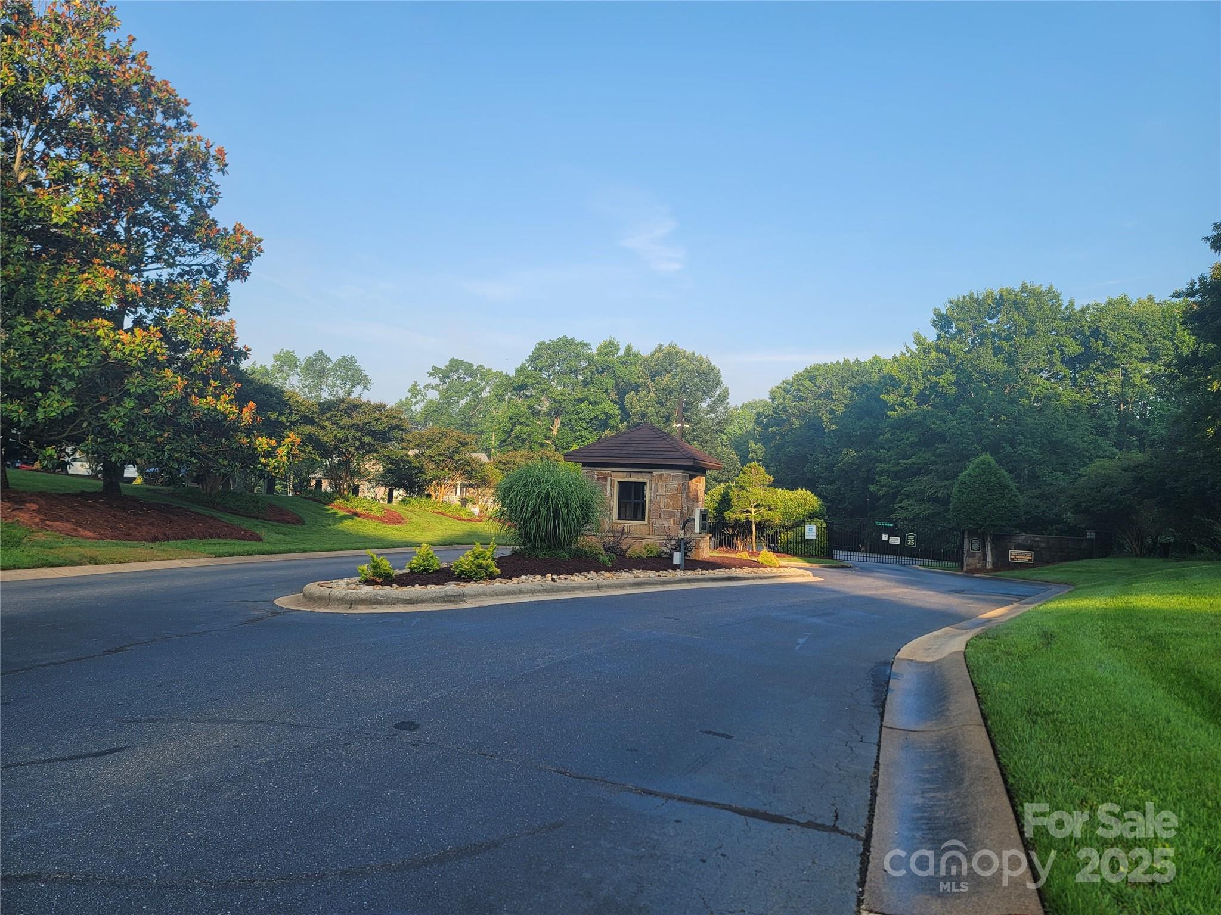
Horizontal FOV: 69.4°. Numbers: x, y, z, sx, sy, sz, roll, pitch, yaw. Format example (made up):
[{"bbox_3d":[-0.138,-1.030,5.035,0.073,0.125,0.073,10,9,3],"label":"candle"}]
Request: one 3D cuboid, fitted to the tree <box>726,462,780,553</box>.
[{"bbox_3d":[5.903,2.034,36.500,2.200,3.700,2.200,2,-3,9],"label":"tree"}]

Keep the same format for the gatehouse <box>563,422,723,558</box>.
[{"bbox_3d":[1.055,0.926,26.404,3.800,3.920,3.800,1,-3,19],"label":"gatehouse"}]

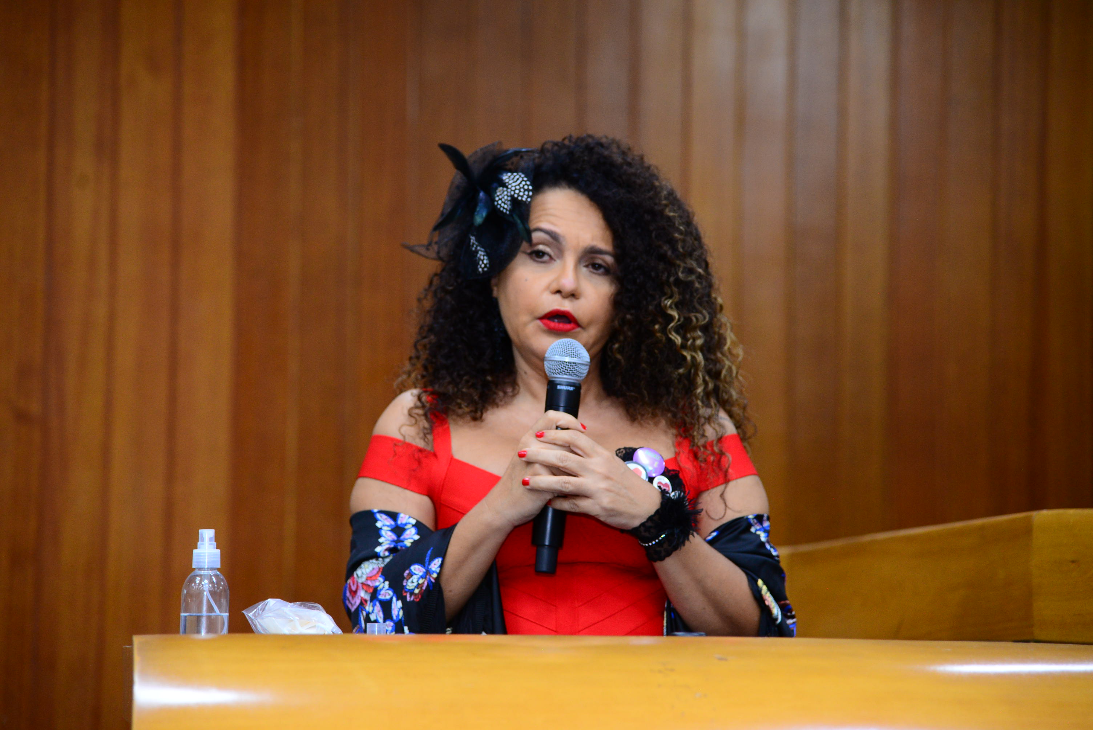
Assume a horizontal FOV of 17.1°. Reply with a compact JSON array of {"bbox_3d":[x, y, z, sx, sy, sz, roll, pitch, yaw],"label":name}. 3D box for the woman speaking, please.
[{"bbox_3d":[0.013,0.569,4.053,0.510,1.650,0.430,1,-1,3],"label":"woman speaking"}]

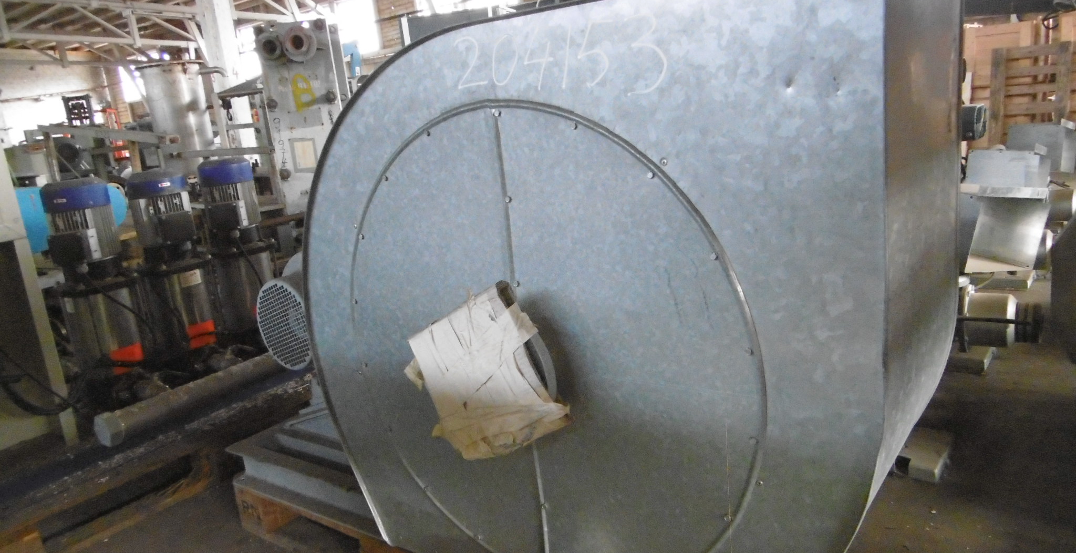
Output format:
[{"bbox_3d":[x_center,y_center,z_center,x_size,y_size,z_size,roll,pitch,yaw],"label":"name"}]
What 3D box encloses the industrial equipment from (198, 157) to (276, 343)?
[{"bbox_3d":[-1.089,-0.066,2.777,0.225,0.720,0.250,-17,16,-43],"label":"industrial equipment"}]

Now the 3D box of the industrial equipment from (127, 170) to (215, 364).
[{"bbox_3d":[-1.240,-0.011,2.583,0.225,0.720,0.250,-17,16,-43],"label":"industrial equipment"}]

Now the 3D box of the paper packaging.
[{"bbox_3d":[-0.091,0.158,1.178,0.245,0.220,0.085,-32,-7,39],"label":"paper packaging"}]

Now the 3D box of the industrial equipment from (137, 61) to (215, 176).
[{"bbox_3d":[-2.084,-0.914,4.363,0.335,0.625,0.335,-6,12,0],"label":"industrial equipment"}]

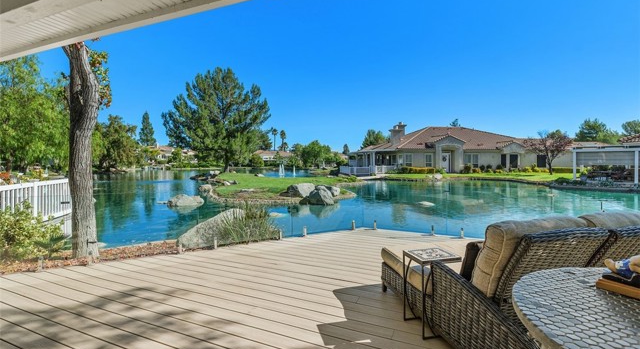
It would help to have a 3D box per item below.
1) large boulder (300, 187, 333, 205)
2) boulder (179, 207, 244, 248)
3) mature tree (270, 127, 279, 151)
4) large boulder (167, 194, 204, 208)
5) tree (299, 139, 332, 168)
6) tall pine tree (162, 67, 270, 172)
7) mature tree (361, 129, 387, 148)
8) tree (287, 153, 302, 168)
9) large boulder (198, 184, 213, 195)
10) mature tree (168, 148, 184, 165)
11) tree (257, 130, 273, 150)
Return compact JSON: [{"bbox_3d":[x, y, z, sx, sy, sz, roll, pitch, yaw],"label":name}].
[{"bbox_3d":[-0.108,0.930,12.300,1.450,0.800,1.150,0,3,0],"label":"large boulder"},{"bbox_3d":[-1.907,0.931,5.000,1.350,0.680,0.950,-2,4,-30],"label":"boulder"},{"bbox_3d":[-15.026,-9.517,95.000,2.600,11.500,2.600,0,3,0],"label":"mature tree"},{"bbox_3d":[-5.531,1.077,11.700,1.500,0.600,1.000,0,3,0],"label":"large boulder"},{"bbox_3d":[-0.791,-3.603,50.000,6.000,5.100,5.800,0,3,0],"label":"tree"},{"bbox_3d":[-10.448,-5.555,29.000,10.800,10.700,10.400,0,3,0],"label":"tall pine tree"},{"bbox_3d":[10.907,-5.912,58.000,5.400,6.800,5.200,0,3,0],"label":"mature tree"},{"bbox_3d":[-4.661,-2.650,52.000,2.900,2.800,2.800,0,3,0],"label":"tree"},{"bbox_3d":[-5.836,0.764,14.500,0.750,0.600,0.650,0,3,0],"label":"large boulder"},{"bbox_3d":[-28.246,-3.543,56.000,3.300,3.700,3.300,0,3,0],"label":"mature tree"},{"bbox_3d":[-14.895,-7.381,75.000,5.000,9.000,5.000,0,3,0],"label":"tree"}]

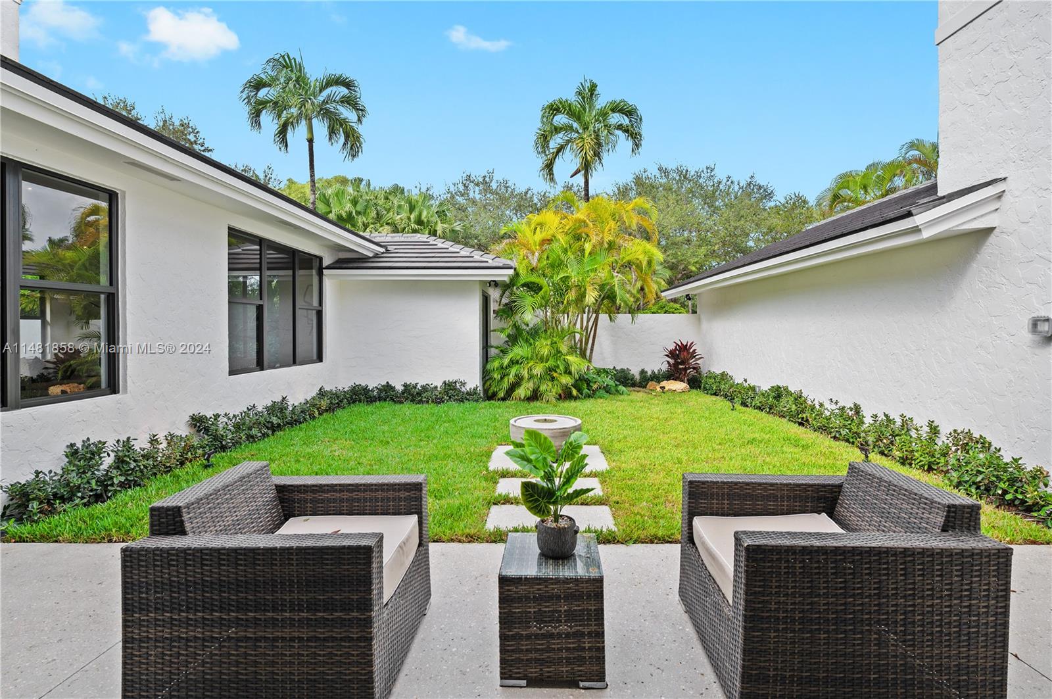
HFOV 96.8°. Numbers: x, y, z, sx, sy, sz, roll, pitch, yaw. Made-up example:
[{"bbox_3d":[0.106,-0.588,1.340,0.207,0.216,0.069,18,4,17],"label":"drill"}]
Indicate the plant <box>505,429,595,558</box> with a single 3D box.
[{"bbox_3d":[0.101,0.592,1.940,0.375,0.515,0.340,0,1,3],"label":"plant"}]

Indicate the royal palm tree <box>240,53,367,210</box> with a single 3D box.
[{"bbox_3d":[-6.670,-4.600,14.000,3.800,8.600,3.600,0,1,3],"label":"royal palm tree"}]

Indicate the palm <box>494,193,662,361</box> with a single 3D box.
[{"bbox_3d":[1.090,-1.260,9.900,3.600,4.100,3.200,0,1,3],"label":"palm"}]

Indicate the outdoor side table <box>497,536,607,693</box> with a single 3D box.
[{"bbox_3d":[0.109,1.070,1.972,0.402,0.432,0.392,0,1,3],"label":"outdoor side table"}]

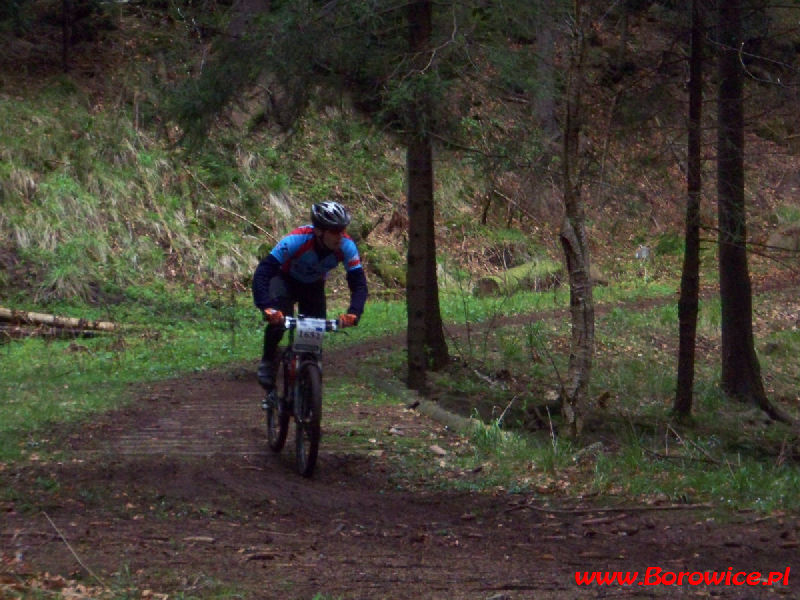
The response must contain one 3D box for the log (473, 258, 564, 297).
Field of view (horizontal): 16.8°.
[{"bbox_3d":[1.510,-0.270,34.000,0.290,0.290,1.750,1,8,34],"label":"log"}]

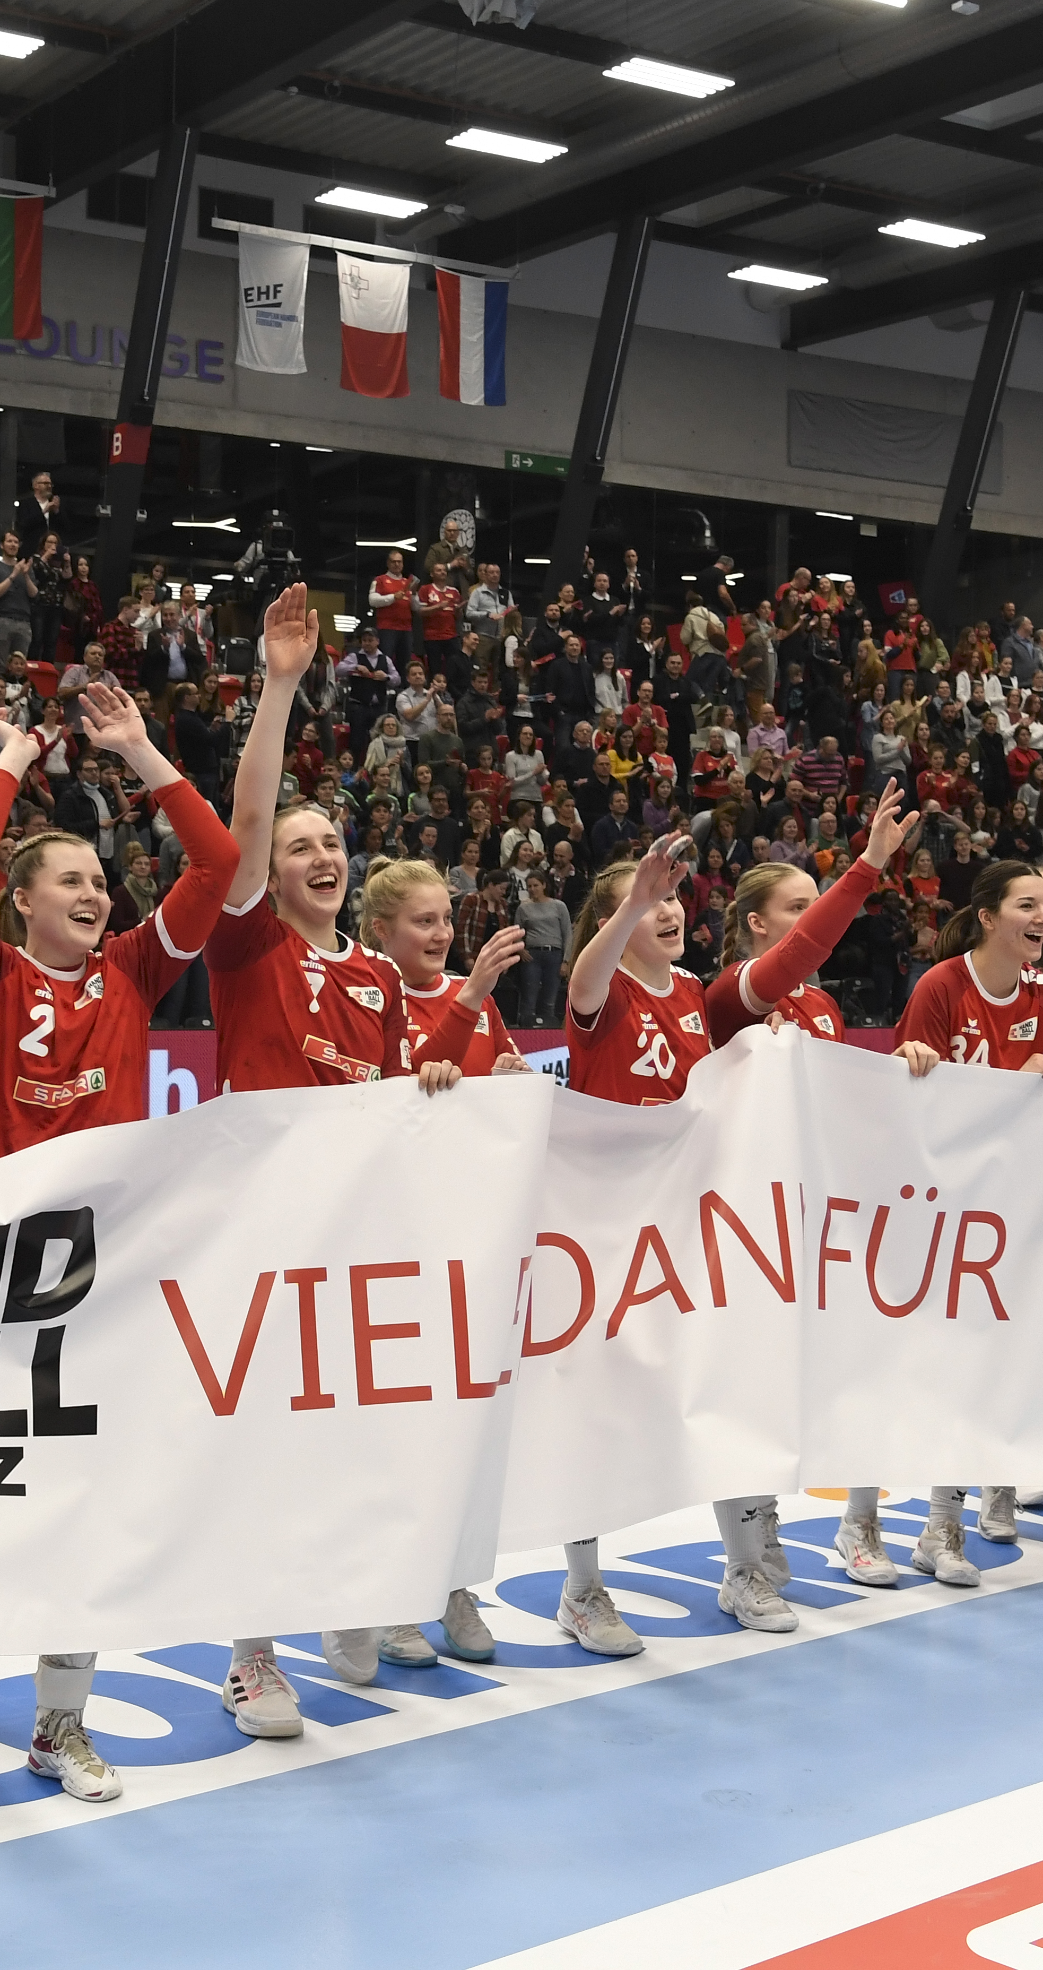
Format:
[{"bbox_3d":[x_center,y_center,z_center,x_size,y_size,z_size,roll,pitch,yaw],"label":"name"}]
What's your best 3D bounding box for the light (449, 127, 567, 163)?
[{"bbox_3d":[-0.146,-8.875,29.500,1.230,0.100,0.560,0,1,-34],"label":"light"}]

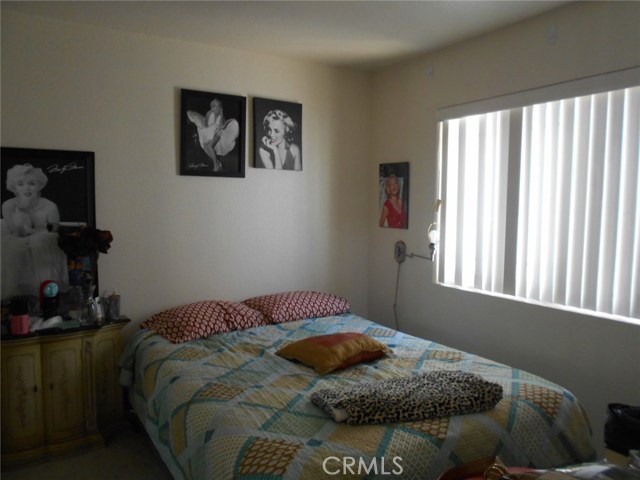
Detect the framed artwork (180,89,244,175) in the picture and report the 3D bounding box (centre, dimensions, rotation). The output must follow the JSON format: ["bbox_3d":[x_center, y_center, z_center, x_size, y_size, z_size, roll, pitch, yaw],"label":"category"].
[{"bbox_3d":[-0.740,-0.729,3.340,0.460,0.570,0.033,-3,6,-32],"label":"framed artwork"}]

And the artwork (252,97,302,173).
[{"bbox_3d":[-0.318,-0.783,3.596,0.400,0.500,0.033,-3,6,-32],"label":"artwork"}]

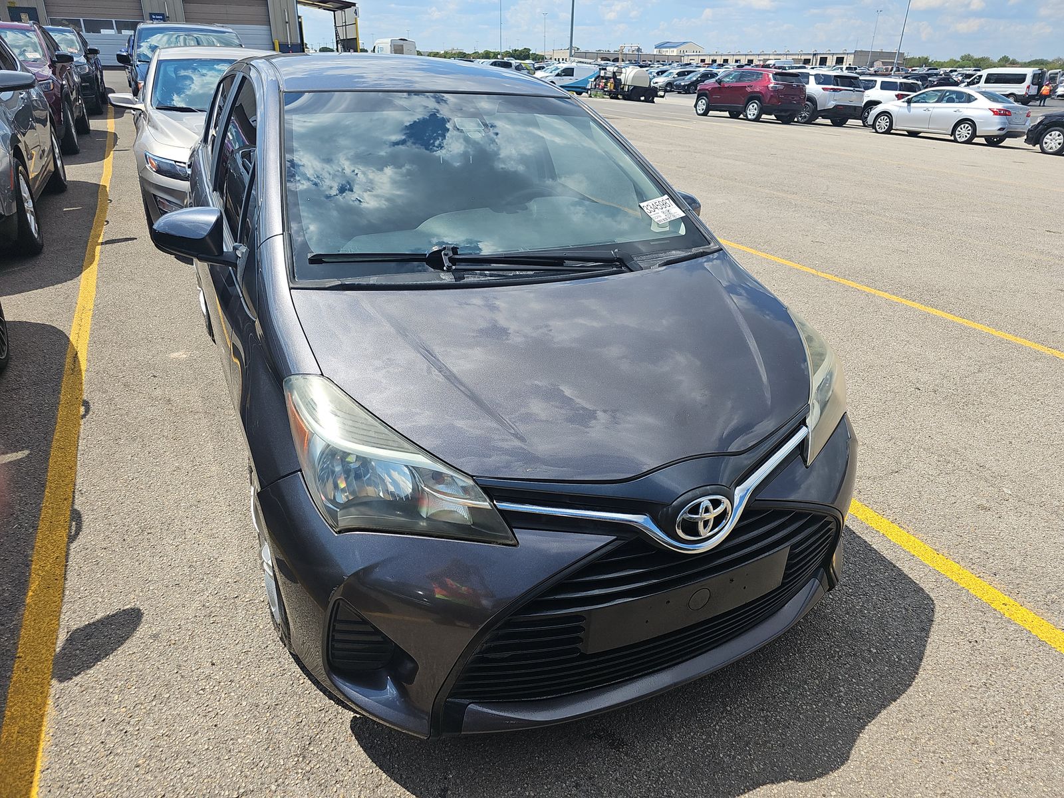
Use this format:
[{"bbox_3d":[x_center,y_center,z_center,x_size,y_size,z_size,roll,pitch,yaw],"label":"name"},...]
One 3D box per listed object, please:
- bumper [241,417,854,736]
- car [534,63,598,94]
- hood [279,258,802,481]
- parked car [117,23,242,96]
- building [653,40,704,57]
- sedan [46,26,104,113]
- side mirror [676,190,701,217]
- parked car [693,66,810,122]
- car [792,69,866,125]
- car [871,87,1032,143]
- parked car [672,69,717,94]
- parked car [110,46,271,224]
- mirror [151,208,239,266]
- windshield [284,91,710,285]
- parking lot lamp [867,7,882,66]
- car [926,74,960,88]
[{"bbox_3d":[0.269,0.373,1.702,1.670,0.560,0.470,-10,28,-23],"label":"bumper"},{"bbox_3d":[2.407,-20.796,46.000,4.600,1.840,1.830,-14,29,-30],"label":"car"},{"bbox_3d":[0.167,-0.126,1.715,1.340,0.300,0.780,-10,28,-24],"label":"hood"},{"bbox_3d":[-5.578,-5.243,11.660,1.970,1.770,4.900,-12,29,-27],"label":"parked car"},{"bbox_3d":[60.226,-141.729,291.866,13.000,10.000,13.500,-11,28,-24],"label":"building"},{"bbox_3d":[-11.190,-7.694,16.465,1.920,1.740,4.750,-10,28,-23],"label":"sedan"},{"bbox_3d":[0.557,-0.753,2.760,0.220,0.165,0.165,-10,28,-23],"label":"side mirror"},{"bbox_3d":[7.744,-10.854,25.273,1.840,1.640,4.400,-12,28,-25],"label":"parked car"},{"bbox_3d":[10.065,-11.408,26.668,1.980,1.770,5.000,-10,28,-23],"label":"car"},{"bbox_3d":[12.680,-8.750,21.690,1.770,1.495,4.620,-11,28,-26],"label":"car"},{"bbox_3d":[12.850,-24.050,53.700,4.450,1.500,1.800,-11,28,-24],"label":"parked car"},{"bbox_3d":[-3.102,-2.787,7.256,1.860,1.460,4.900,-11,28,-26],"label":"parked car"},{"bbox_3d":[-0.996,-0.480,2.083,0.220,0.165,0.165,-10,28,-23],"label":"mirror"},{"bbox_3d":[-0.146,-0.745,2.202,1.330,0.140,0.920,-10,56,-23],"label":"windshield"},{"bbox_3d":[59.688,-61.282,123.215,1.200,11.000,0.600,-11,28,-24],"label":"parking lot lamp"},{"bbox_3d":[35.041,-26.758,60.537,4.600,1.520,1.830,-11,28,-24],"label":"car"}]

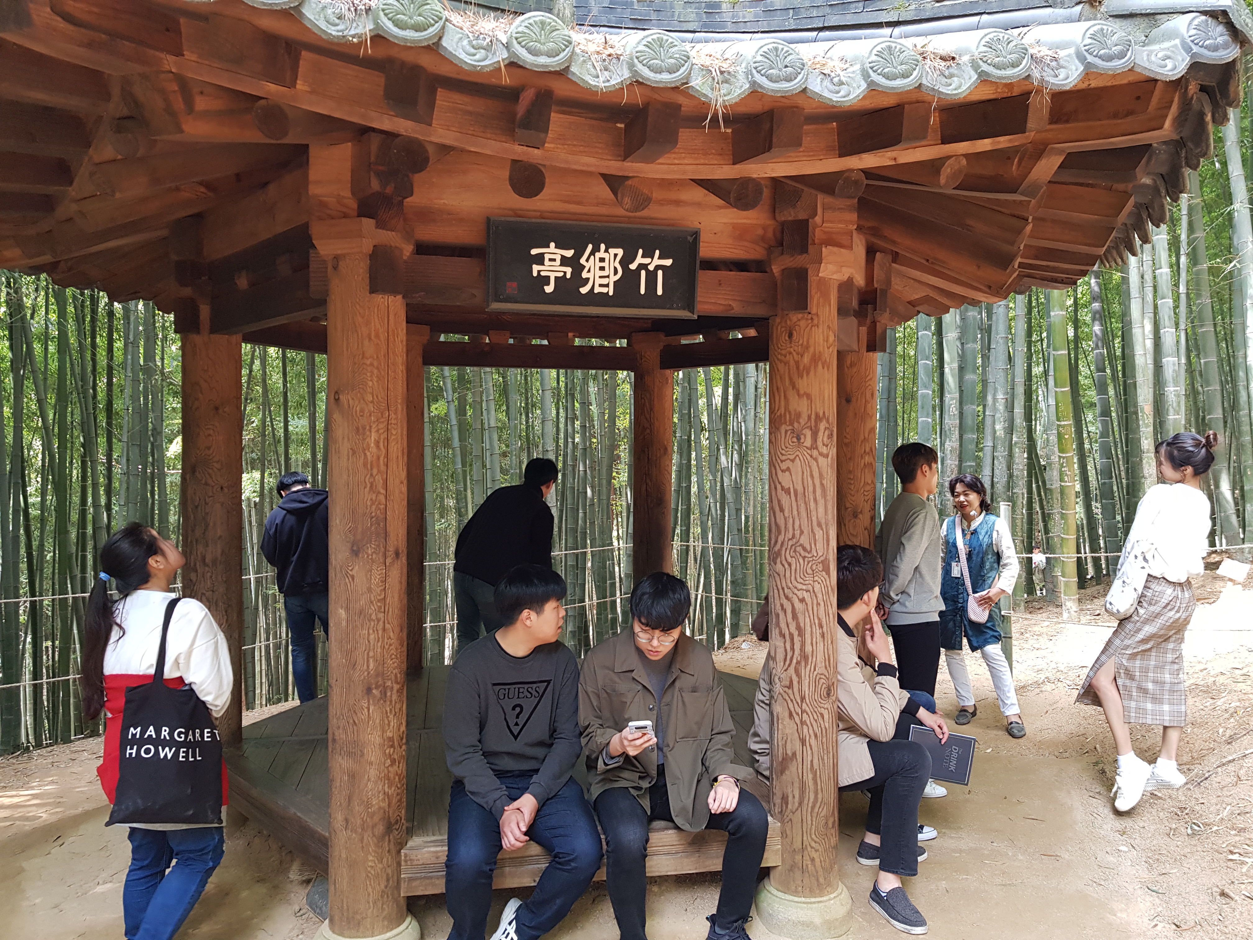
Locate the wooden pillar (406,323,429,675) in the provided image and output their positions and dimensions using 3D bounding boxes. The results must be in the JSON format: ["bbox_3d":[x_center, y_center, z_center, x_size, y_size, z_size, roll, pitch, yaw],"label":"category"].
[{"bbox_3d":[-1.303,0.172,5.511,0.256,2.022,0.256,0,1,-13],"label":"wooden pillar"}]

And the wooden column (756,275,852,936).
[{"bbox_3d":[0.618,0.446,3.283,0.331,2.213,0.331,0,1,6],"label":"wooden column"}]

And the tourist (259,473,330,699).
[{"bbox_3d":[-1.899,0.778,5.609,0.513,1.550,0.373,0,1,-20],"label":"tourist"}]

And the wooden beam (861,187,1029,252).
[{"bbox_3d":[1.086,-0.896,3.304,0.618,0.100,0.100,25,14,29],"label":"wooden beam"}]

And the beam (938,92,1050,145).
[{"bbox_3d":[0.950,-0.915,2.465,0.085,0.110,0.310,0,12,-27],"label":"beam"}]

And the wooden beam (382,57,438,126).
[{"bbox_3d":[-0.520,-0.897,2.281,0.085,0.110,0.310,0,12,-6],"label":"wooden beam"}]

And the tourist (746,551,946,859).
[{"bbox_3d":[0.852,0.893,3.603,0.641,1.212,0.594,0,1,19],"label":"tourist"}]

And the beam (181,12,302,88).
[{"bbox_3d":[-0.838,-0.912,2.063,0.075,0.107,0.331,0,14,9],"label":"beam"}]

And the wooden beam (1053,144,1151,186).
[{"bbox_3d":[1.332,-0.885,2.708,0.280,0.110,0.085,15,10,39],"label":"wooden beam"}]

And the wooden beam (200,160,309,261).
[{"bbox_3d":[-1.242,-0.916,3.357,0.110,0.180,1.339,-1,2,-41],"label":"wooden beam"}]

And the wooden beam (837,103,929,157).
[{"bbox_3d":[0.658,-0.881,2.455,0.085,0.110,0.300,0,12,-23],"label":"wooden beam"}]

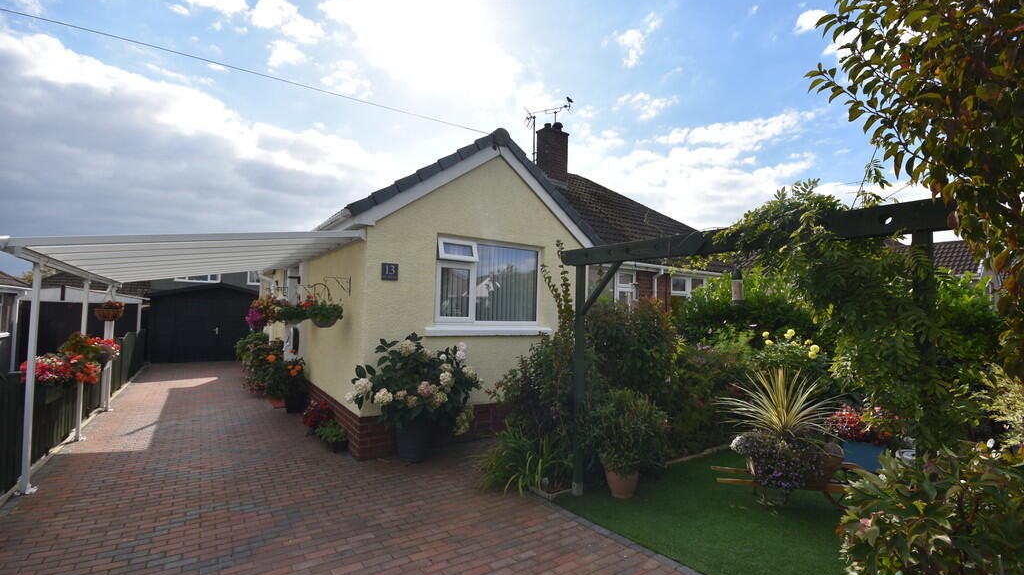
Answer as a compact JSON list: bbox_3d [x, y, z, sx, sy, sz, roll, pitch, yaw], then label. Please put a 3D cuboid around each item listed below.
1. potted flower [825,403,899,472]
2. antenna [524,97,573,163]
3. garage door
[{"bbox_3d":[3.780,1.660,4.620,0.620,0.740,0.600,3,-4,-36],"label":"potted flower"},{"bbox_3d":[1.095,-4.725,12.800,1.300,2.000,0.700,0,-3,26],"label":"antenna"},{"bbox_3d":[-9.077,1.104,12.903,2.750,2.300,0.100,3,-4,-36],"label":"garage door"}]

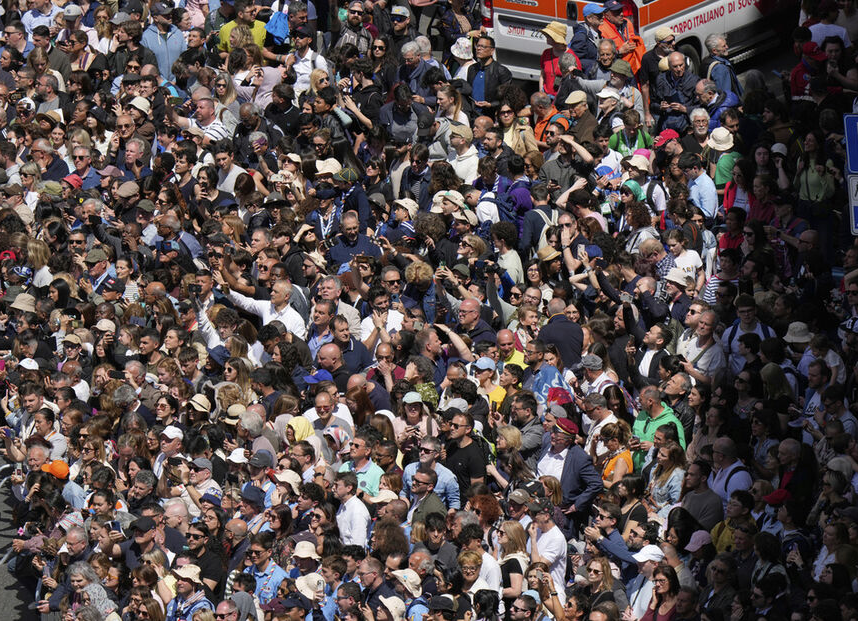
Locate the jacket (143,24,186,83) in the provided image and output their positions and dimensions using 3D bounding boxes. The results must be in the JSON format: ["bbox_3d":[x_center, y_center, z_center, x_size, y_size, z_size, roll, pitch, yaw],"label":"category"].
[{"bbox_3d":[-2.822,-2.726,110.670,0.500,0.650,0.270,1,17,5],"label":"jacket"}]

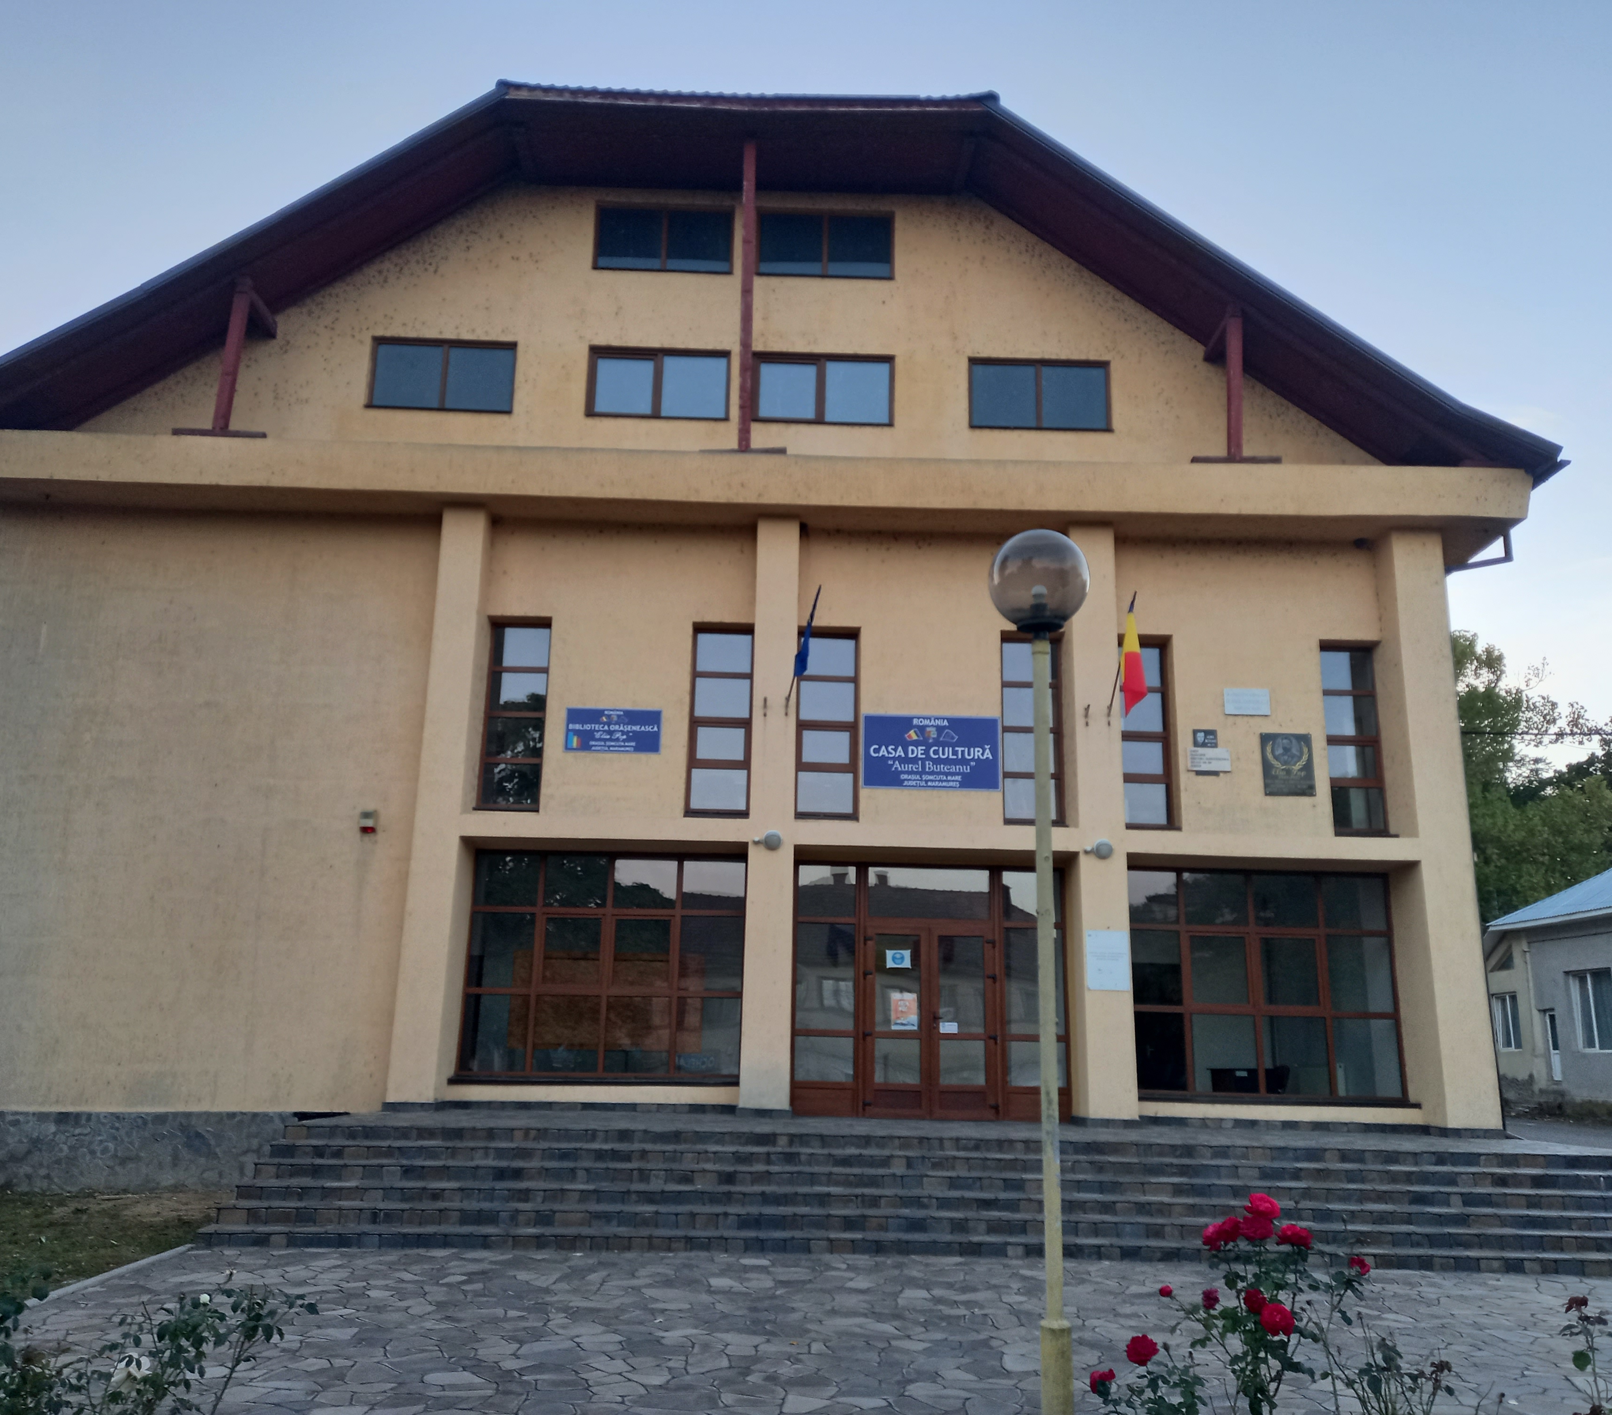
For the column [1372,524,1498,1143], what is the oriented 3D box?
[{"bbox_3d":[7.398,1.321,16.094,0.603,6.975,0.620,1,-15,0],"label":"column"}]

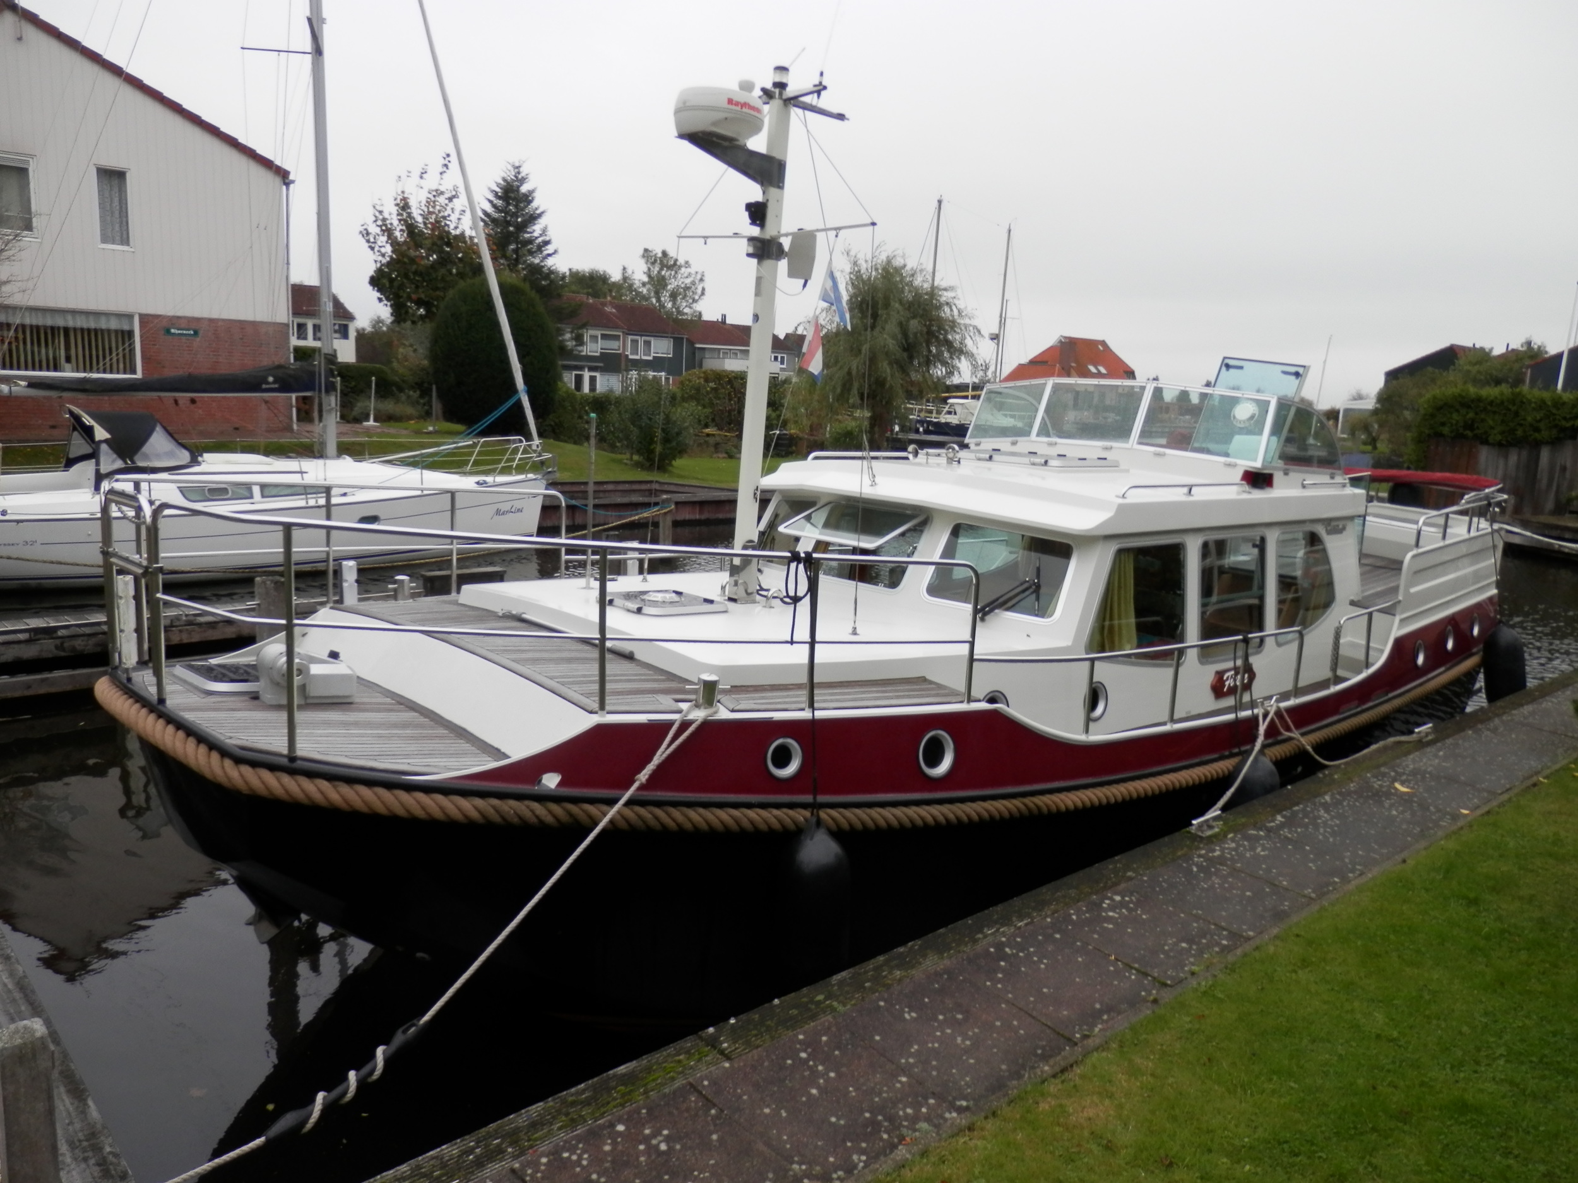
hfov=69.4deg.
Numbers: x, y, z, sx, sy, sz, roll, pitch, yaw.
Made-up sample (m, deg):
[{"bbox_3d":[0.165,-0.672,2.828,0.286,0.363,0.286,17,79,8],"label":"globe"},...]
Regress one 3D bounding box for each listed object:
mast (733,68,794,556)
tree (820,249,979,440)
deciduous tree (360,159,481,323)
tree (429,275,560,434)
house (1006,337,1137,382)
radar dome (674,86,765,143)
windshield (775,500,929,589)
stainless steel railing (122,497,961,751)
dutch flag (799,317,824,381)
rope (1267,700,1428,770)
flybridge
[{"bbox_3d":[-0.141,-1.332,5.917,0.140,2.650,0.130,4,8,-1],"label":"mast"},{"bbox_3d":[3.115,-6.698,32.000,4.300,5.500,4.200,3,10,6],"label":"tree"},{"bbox_3d":[-9.876,-8.132,31.000,3.700,6.800,3.600,-1,10,-17],"label":"deciduous tree"},{"bbox_3d":[-6.708,-5.386,26.000,2.900,3.500,2.900,0,10,-14],"label":"tree"},{"bbox_3d":[22.642,-16.770,92.000,9.500,7.500,9.500,-6,13,-41],"label":"house"},{"bbox_3d":[-0.340,-2.329,5.569,0.450,0.240,0.450,2,10,0],"label":"radar dome"},{"bbox_3d":[0.367,-0.302,6.572,0.400,0.450,0.920,-6,13,-41],"label":"windshield"},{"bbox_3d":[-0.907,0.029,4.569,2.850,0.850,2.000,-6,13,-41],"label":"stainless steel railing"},{"bbox_3d":[0.121,-1.280,6.037,0.150,0.350,0.100,-1,10,-19],"label":"dutch flag"},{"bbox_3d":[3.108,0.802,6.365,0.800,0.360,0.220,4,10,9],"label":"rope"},{"bbox_3d":[2.561,-1.240,8.318,1.500,0.650,2.450,-6,13,-41],"label":"flybridge"}]

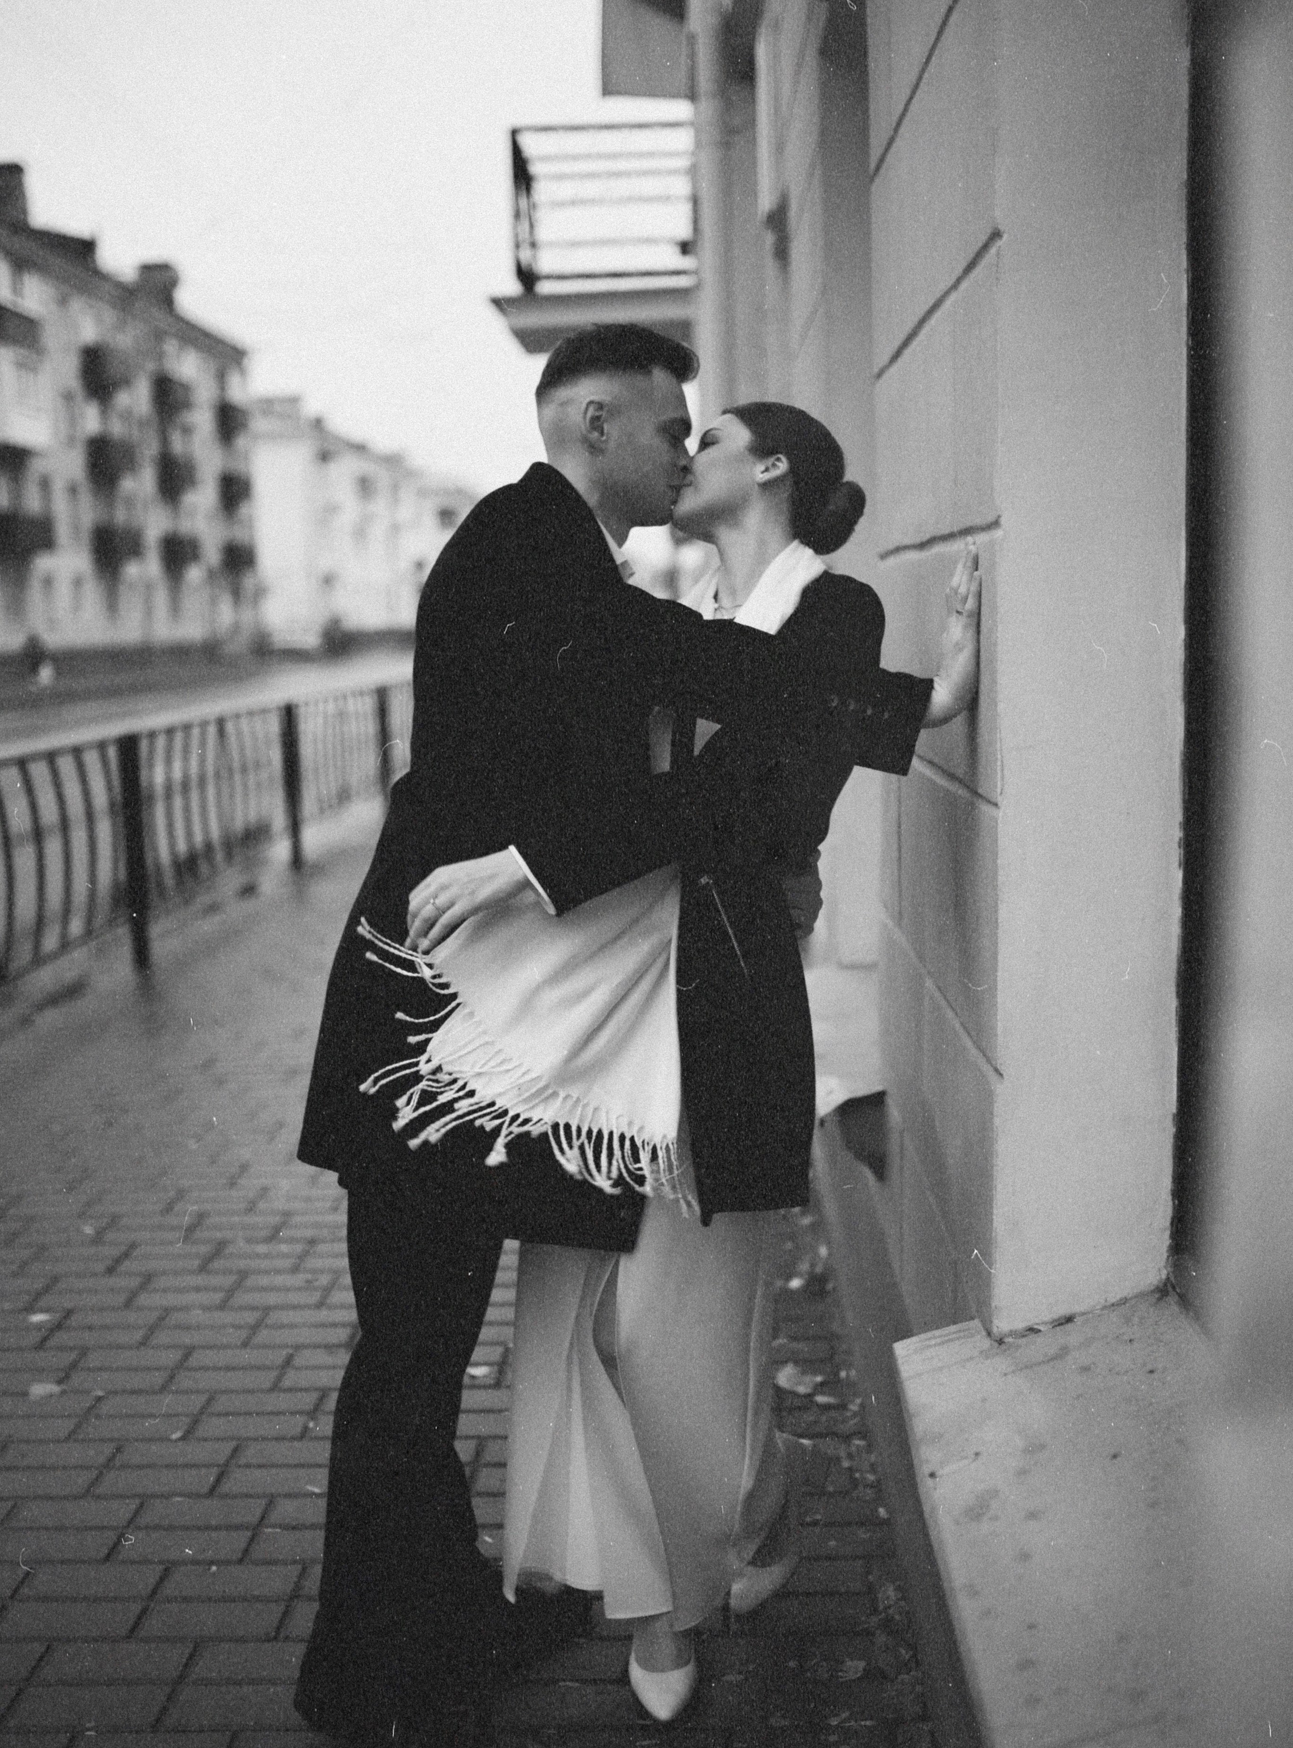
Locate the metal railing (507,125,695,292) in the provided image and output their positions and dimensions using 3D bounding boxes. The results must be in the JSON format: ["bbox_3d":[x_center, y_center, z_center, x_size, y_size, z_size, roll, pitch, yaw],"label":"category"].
[{"bbox_3d":[-0.212,-4.238,12.444,1.175,1.020,1.400,-2,8,1],"label":"metal railing"}]

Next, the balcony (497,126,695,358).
[{"bbox_3d":[-0.279,-4.152,12.457,1.315,1.190,1.680,-2,8,1],"label":"balcony"}]

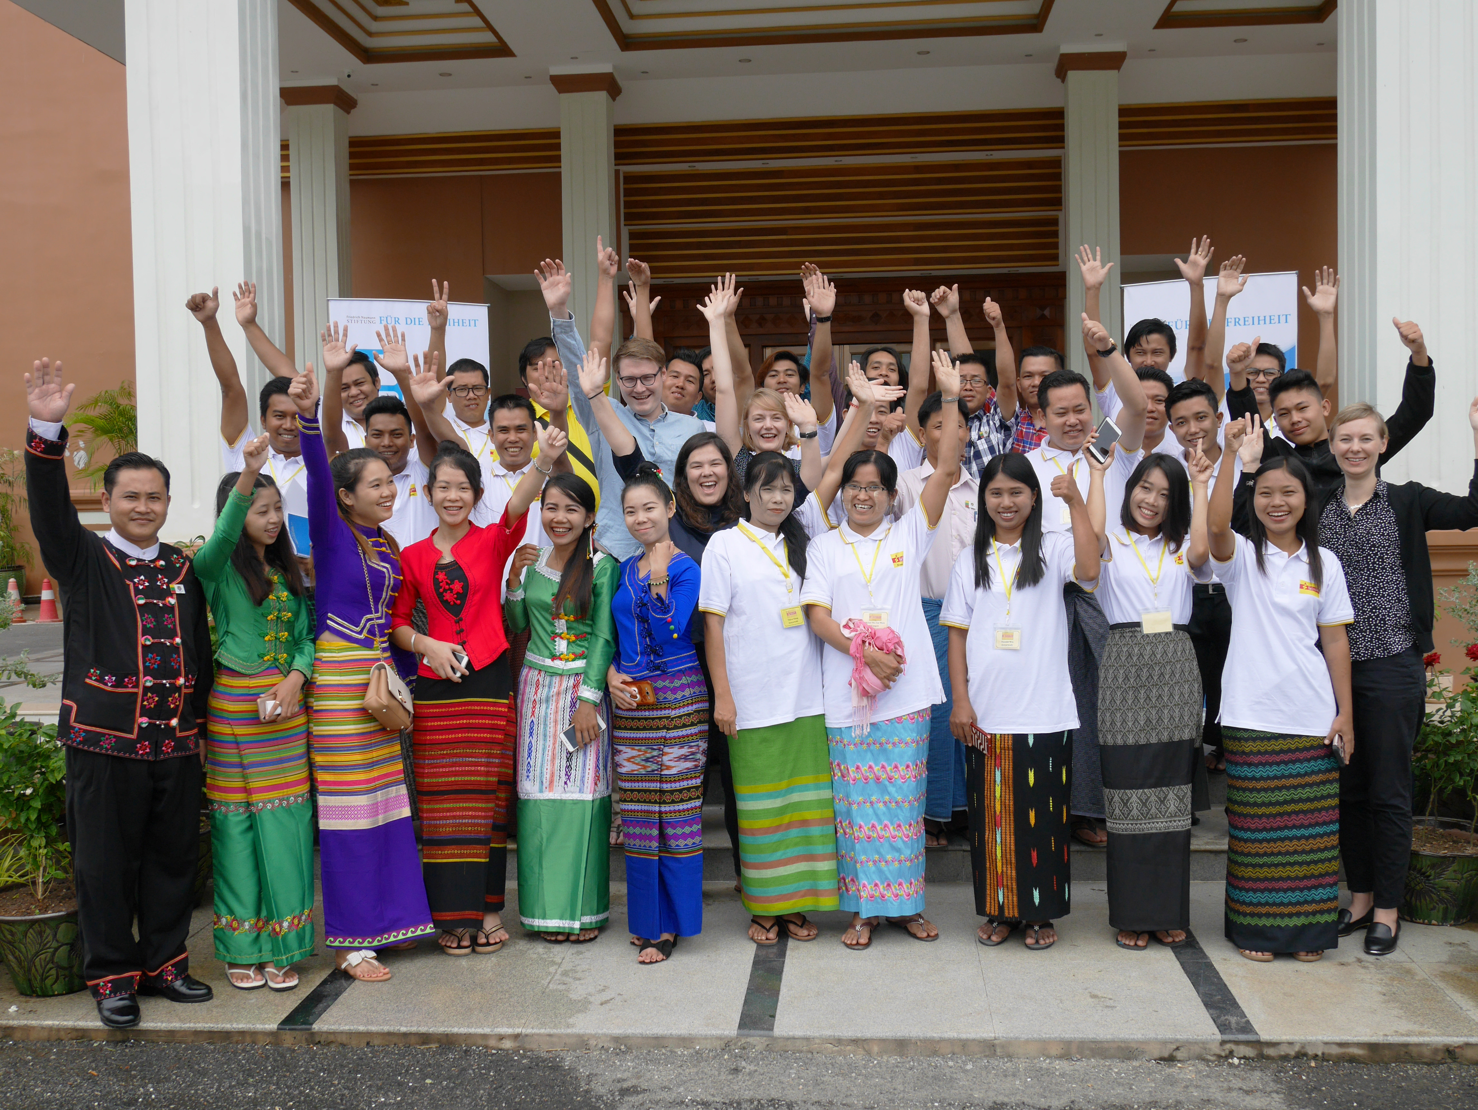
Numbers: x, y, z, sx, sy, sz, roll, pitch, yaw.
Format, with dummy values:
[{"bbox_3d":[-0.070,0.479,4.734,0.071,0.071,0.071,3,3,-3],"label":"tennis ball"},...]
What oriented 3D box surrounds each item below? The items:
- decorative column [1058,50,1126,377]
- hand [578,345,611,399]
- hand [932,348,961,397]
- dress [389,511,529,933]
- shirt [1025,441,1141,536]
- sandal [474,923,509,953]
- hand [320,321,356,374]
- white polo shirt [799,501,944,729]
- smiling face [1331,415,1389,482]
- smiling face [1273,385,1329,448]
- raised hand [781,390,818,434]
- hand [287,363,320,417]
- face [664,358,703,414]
[{"bbox_3d":[3.615,-2.617,15.673,0.660,4.950,0.660,-1,4,5],"label":"decorative column"},{"bbox_3d":[-0.500,-0.624,5.280,0.115,0.185,0.055,-4,3,-6],"label":"hand"},{"bbox_3d":[0.663,-0.584,4.920,0.093,0.160,0.050,-11,3,6],"label":"hand"},{"bbox_3d":[-0.898,0.515,4.930,0.430,1.340,0.300,-2,4,-7],"label":"dress"},{"bbox_3d":[1.183,-0.136,5.500,0.520,0.600,0.290,-1,4,6],"label":"shirt"},{"bbox_3d":[-0.802,1.207,4.930,0.097,0.065,0.245,-2,3,-11],"label":"sandal"},{"bbox_3d":[-1.433,-0.739,5.500,0.125,0.190,0.055,-3,3,-9],"label":"hand"},{"bbox_3d":[0.433,0.196,5.019,0.465,0.736,0.280,-1,2,3],"label":"white polo shirt"},{"bbox_3d":[1.951,-0.336,4.835,0.171,0.205,0.170,0,2,21],"label":"smiling face"},{"bbox_3d":[1.927,-0.476,5.280,0.155,0.190,0.150,-13,3,31],"label":"smiling face"},{"bbox_3d":[0.221,-0.508,5.500,0.092,0.155,0.065,-23,3,15],"label":"raised hand"},{"bbox_3d":[-1.341,-0.508,4.730,0.099,0.163,0.090,-1,2,-13],"label":"hand"},{"bbox_3d":[-0.220,-0.665,6.050,0.150,0.205,0.155,14,2,6],"label":"face"}]

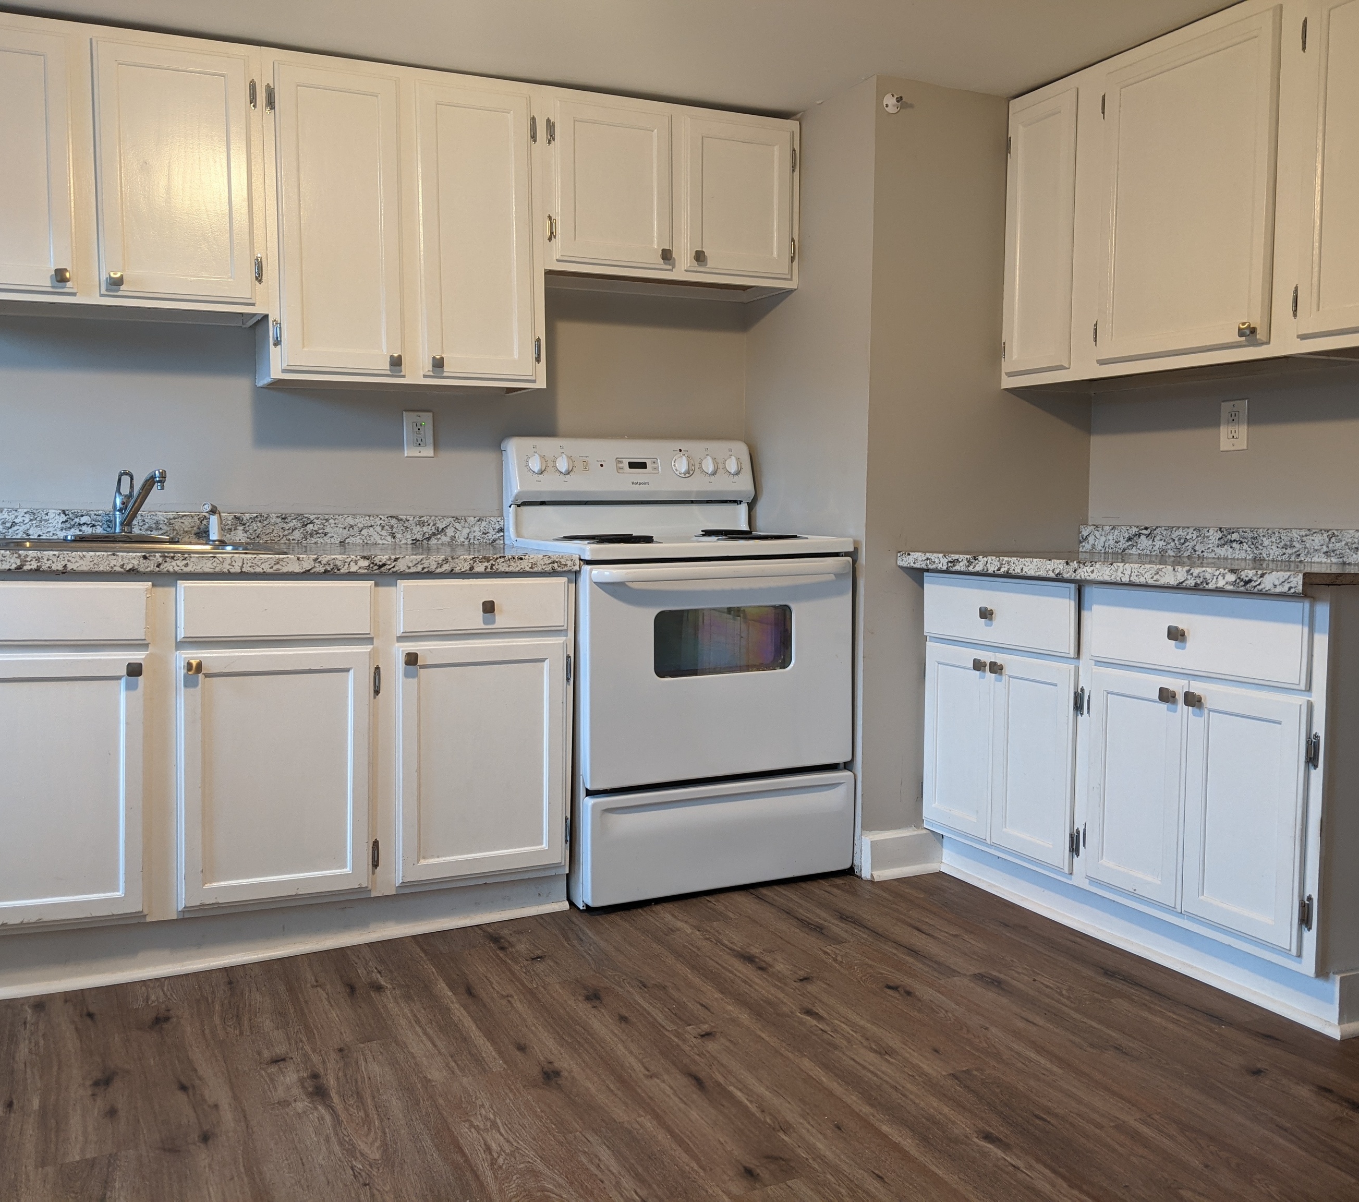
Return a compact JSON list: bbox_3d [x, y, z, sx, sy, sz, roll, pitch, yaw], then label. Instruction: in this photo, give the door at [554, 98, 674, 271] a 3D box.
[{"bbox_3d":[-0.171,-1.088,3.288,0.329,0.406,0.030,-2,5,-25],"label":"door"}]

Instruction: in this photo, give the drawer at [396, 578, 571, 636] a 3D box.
[{"bbox_3d":[-0.458,0.012,2.952,0.410,0.130,0.042,-1,4,-25],"label":"drawer"}]

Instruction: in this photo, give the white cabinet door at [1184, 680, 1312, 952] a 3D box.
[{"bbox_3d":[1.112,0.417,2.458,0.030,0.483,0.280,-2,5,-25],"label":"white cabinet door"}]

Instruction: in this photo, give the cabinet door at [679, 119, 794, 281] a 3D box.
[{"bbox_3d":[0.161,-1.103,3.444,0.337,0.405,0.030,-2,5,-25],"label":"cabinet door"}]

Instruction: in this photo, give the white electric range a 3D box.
[{"bbox_3d":[-0.018,0.141,3.474,0.759,1.190,0.675,-1,4,-25],"label":"white electric range"}]

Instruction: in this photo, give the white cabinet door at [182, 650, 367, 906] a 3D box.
[{"bbox_3d":[-0.873,0.379,2.721,0.402,0.549,0.027,-2,5,-25],"label":"white cabinet door"}]

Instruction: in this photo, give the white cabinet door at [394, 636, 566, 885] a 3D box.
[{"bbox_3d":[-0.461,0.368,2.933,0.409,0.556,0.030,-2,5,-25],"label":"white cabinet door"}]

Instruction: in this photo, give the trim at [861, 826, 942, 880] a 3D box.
[{"bbox_3d":[0.595,0.687,3.385,0.260,0.120,0.032,-1,4,-25],"label":"trim"}]

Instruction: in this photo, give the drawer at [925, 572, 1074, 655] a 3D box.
[{"bbox_3d":[0.784,0.028,3.114,0.042,0.167,0.582,-1,4,-25],"label":"drawer"}]

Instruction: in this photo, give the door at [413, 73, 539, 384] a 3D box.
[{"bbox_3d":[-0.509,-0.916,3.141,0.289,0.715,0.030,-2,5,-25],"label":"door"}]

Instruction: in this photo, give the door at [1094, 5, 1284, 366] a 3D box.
[{"bbox_3d":[1.176,-0.936,2.920,0.027,0.715,0.502,-2,5,-26],"label":"door"}]

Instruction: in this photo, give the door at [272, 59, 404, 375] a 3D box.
[{"bbox_3d":[-0.804,-0.896,2.973,0.286,0.709,0.027,-2,5,-25],"label":"door"}]

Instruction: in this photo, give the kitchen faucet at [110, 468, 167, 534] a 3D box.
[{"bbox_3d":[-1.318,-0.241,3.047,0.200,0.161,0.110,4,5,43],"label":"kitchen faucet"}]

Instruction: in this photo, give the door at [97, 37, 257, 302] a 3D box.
[{"bbox_3d":[-1.133,-0.958,2.814,0.324,0.555,0.027,-2,5,-25],"label":"door"}]

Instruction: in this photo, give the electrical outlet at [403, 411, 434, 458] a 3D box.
[{"bbox_3d":[-0.724,-0.463,3.478,0.080,0.124,0.012,-1,4,-25],"label":"electrical outlet"}]

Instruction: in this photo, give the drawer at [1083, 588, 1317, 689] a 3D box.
[{"bbox_3d":[1.042,0.066,2.558,0.042,0.168,0.568,-1,4,-25],"label":"drawer"}]

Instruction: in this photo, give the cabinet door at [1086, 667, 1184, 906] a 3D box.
[{"bbox_3d":[0.986,0.396,2.703,0.035,0.482,0.279,-1,4,-25],"label":"cabinet door"}]

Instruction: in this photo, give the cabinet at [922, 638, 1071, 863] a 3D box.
[{"bbox_3d":[1.031,0.370,3.242,0.580,0.493,0.573,-1,4,-25],"label":"cabinet"}]

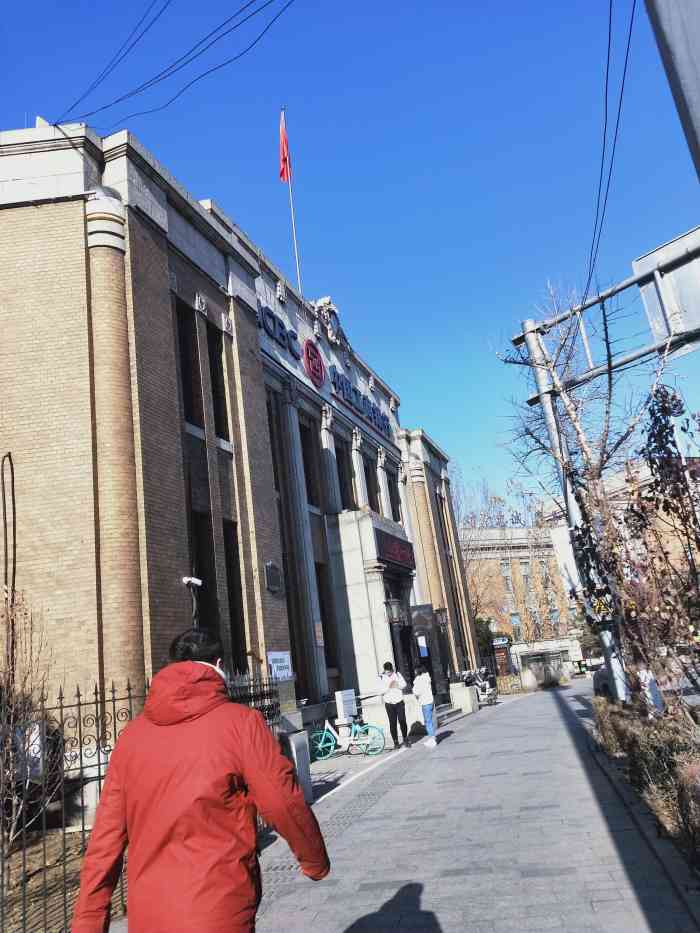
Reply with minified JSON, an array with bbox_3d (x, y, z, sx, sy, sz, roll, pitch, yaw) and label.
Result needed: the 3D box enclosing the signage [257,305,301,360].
[{"bbox_3d":[-1.677,-3.143,14.842,0.150,0.820,2.203,-13,-16,19],"label":"signage"}]

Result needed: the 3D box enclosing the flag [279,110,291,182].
[{"bbox_3d":[-2.194,-10.654,20.772,0.350,2.935,0.500,-12,-16,14],"label":"flag"}]

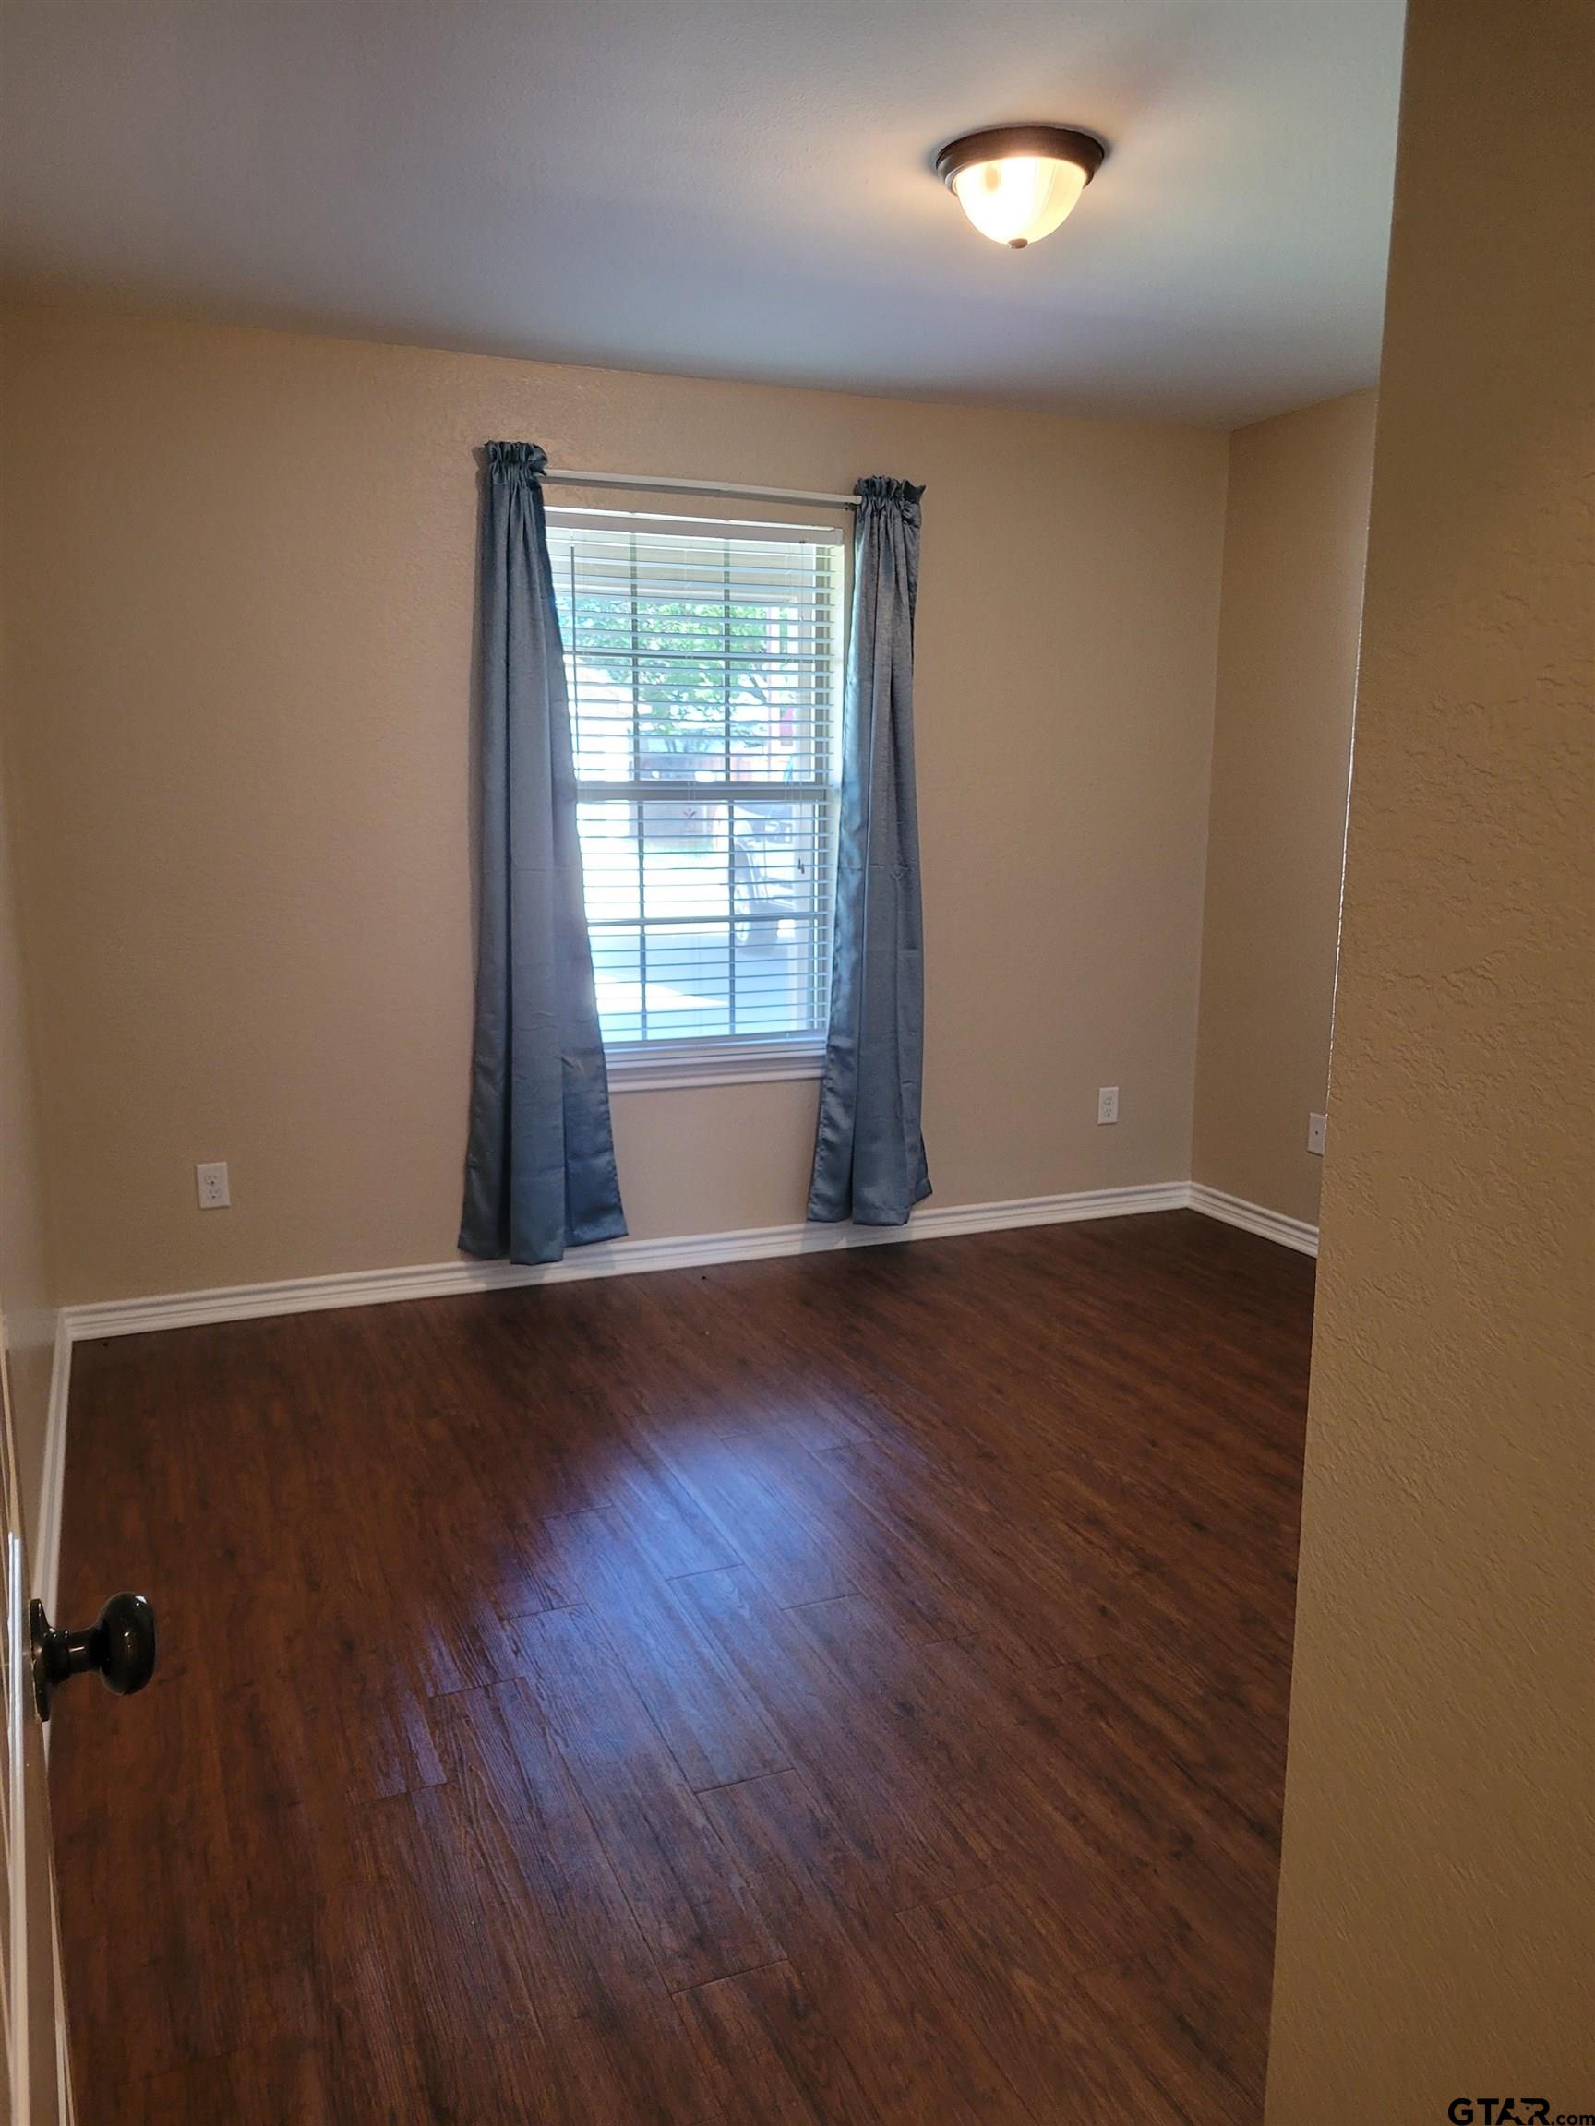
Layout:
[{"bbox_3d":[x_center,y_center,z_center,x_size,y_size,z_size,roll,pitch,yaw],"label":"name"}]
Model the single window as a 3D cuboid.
[{"bbox_3d":[-0.302,-0.724,4.420,0.900,1.490,0.110,-4,11,-23],"label":"single window"}]

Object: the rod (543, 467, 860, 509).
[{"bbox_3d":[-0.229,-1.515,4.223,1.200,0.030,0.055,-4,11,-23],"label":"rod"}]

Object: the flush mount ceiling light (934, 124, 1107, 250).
[{"bbox_3d":[0.376,-1.455,2.700,0.283,0.145,0.283,0,10,0],"label":"flush mount ceiling light"}]

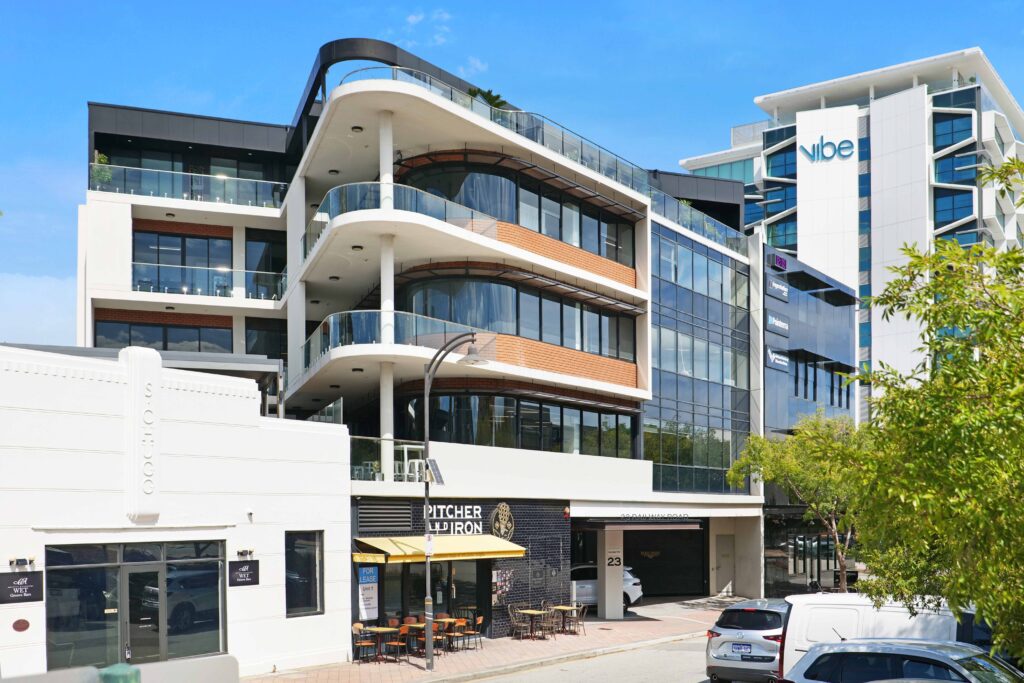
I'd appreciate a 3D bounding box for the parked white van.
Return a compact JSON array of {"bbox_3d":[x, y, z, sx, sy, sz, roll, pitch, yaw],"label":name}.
[{"bbox_3d":[7.880,5.770,18.460,5.150,1.970,1.950,-5,-7,38],"label":"parked white van"}]

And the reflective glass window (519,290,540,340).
[{"bbox_3d":[0.534,-0.824,30.400,0.120,1.500,1.100,-3,-4,39],"label":"reflective glass window"}]

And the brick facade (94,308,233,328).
[{"bbox_3d":[-13.399,-0.882,38.500,5.050,0.470,0.150,1,-4,-19],"label":"brick facade"}]

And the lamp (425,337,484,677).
[{"bbox_3d":[-1.290,3.520,21.950,1.450,7.500,0.650,-5,-7,38],"label":"lamp"}]

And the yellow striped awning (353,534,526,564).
[{"bbox_3d":[-1.740,5.350,25.820,1.220,0.620,5.270,-5,-7,38],"label":"yellow striped awning"}]

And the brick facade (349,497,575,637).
[{"bbox_3d":[-1.094,6.495,28.444,0.400,4.100,9.313,-6,-10,38],"label":"brick facade"}]

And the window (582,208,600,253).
[{"bbox_3d":[2.561,-3.575,32.066,0.100,1.260,1.036,-6,-10,38],"label":"window"}]

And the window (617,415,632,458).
[{"bbox_3d":[3.955,3.376,35.193,0.100,1.501,1.080,-5,-7,38],"label":"window"}]

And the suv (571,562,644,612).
[{"bbox_3d":[2.670,9.277,37.700,4.500,1.660,1.850,0,-5,7],"label":"suv"}]

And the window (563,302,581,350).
[{"bbox_3d":[1.864,-0.470,31.190,0.100,1.380,0.980,-6,-10,38],"label":"window"}]

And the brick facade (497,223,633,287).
[{"bbox_3d":[1.918,-2.717,32.486,0.200,0.780,8.002,-5,-7,38],"label":"brick facade"}]

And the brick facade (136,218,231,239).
[{"bbox_3d":[-12.794,-4.418,38.803,3.664,0.440,0.200,1,-3,-18],"label":"brick facade"}]

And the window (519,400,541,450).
[{"bbox_3d":[0.513,2.611,30.758,0.100,1.435,1.159,-5,-7,38],"label":"window"}]

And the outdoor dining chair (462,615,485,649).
[{"bbox_3d":[-0.990,7.495,25.600,0.500,0.860,0.460,5,-10,-34],"label":"outdoor dining chair"}]

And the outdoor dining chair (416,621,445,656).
[{"bbox_3d":[-2.126,7.638,25.500,0.500,0.840,0.440,-3,-6,39],"label":"outdoor dining chair"}]

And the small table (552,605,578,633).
[{"bbox_3d":[1.545,8.211,29.300,0.660,0.740,0.660,-6,-10,38],"label":"small table"}]

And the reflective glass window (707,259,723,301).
[{"bbox_3d":[8.475,-2.494,41.494,0.100,1.471,1.437,-3,-4,38],"label":"reflective glass window"}]

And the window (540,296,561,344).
[{"bbox_3d":[1.244,-0.648,31.866,0.100,1.392,1.076,-3,-4,38],"label":"window"}]

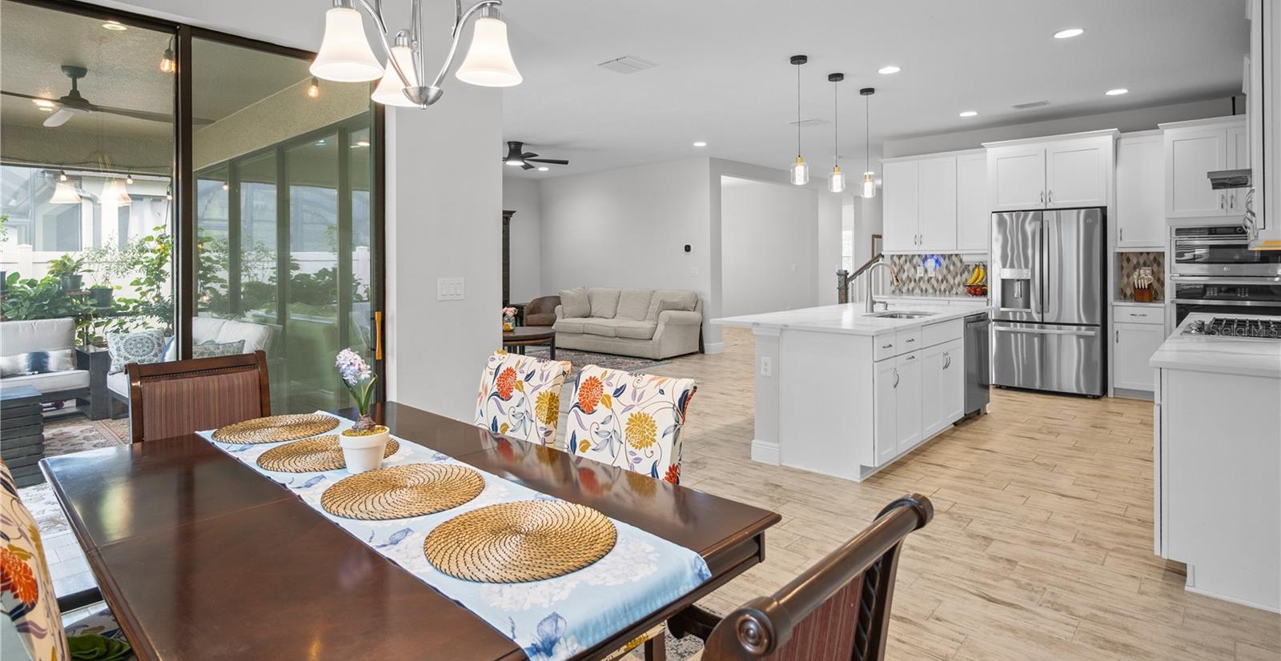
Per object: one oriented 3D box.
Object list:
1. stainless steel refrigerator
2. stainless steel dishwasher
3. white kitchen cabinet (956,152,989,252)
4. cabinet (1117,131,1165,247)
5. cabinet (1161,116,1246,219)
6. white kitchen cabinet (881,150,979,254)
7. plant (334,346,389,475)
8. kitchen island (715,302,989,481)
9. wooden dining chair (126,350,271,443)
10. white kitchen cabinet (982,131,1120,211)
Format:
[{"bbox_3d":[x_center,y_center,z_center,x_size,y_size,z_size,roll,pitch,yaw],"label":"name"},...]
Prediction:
[{"bbox_3d":[4.194,-0.314,6.545,0.918,1.780,0.770,3,5,42],"label":"stainless steel refrigerator"},{"bbox_3d":[2.558,0.269,5.465,0.600,0.810,0.600,4,6,42],"label":"stainless steel dishwasher"},{"bbox_3d":[3.818,-1.430,7.207,0.390,1.140,0.330,3,5,42],"label":"white kitchen cabinet"},{"bbox_3d":[4.893,-1.335,6.239,0.376,1.140,0.330,3,5,42],"label":"cabinet"},{"bbox_3d":[5.331,-1.460,5.816,0.880,0.870,0.630,4,6,42],"label":"cabinet"},{"bbox_3d":[3.541,-1.494,7.674,1.180,1.160,0.360,4,6,42],"label":"white kitchen cabinet"},{"bbox_3d":[-0.743,0.211,1.710,0.133,0.320,0.130,3,5,42],"label":"plant"},{"bbox_3d":[1.788,0.320,5.025,1.160,0.914,2.600,4,6,42],"label":"kitchen island"},{"bbox_3d":[-1.453,0.598,2.241,0.580,0.955,0.500,3,5,42],"label":"wooden dining chair"},{"bbox_3d":[4.324,-1.629,6.738,1.150,0.740,0.640,4,6,42],"label":"white kitchen cabinet"}]

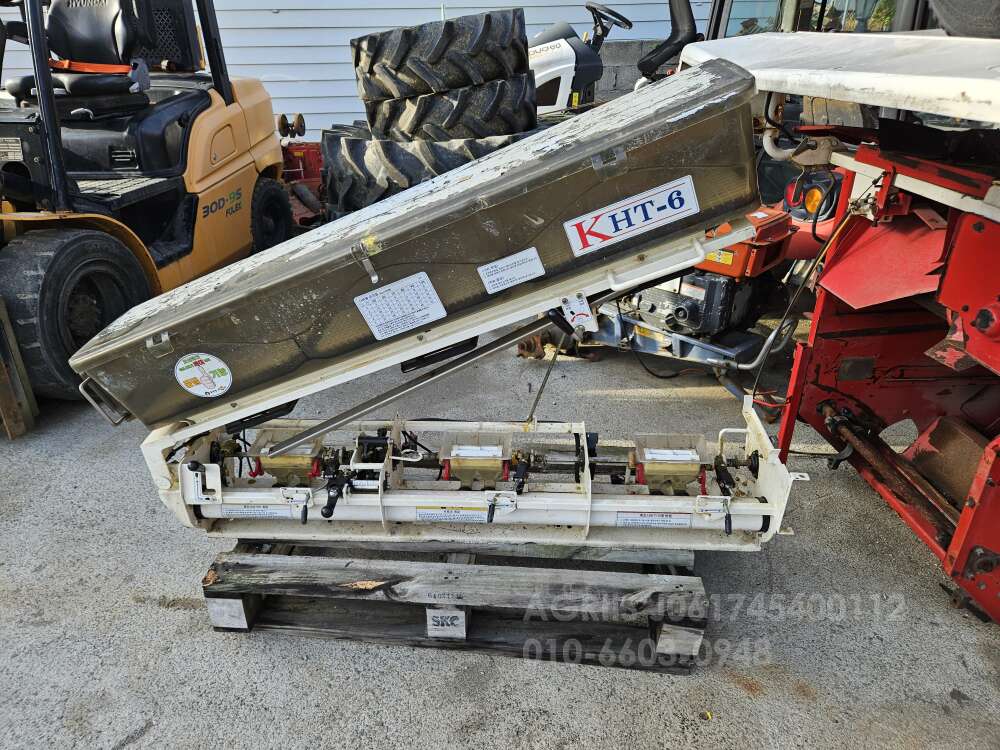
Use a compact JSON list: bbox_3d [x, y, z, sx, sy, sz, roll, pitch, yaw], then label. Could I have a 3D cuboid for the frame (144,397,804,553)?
[{"bbox_3d":[-0.065,0.259,2.044,1.903,0.232,0.503,1,28,1],"label":"frame"}]

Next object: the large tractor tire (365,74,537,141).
[{"bbox_3d":[-0.330,-1.829,4.720,1.220,0.410,1.220,-8,25,4],"label":"large tractor tire"}]

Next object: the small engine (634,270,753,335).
[{"bbox_3d":[0.848,-0.328,2.927,0.360,0.360,0.400,-22,35,-36],"label":"small engine"}]

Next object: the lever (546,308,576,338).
[{"bbox_3d":[0.162,-0.132,1.697,0.030,0.115,0.030,-38,21,19],"label":"lever"}]

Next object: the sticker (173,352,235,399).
[{"bbox_3d":[-0.779,0.001,1.745,0.145,0.145,0.003,-18,34,11],"label":"sticker"}]

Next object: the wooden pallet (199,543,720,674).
[{"bbox_3d":[-0.091,0.447,1.943,1.220,0.175,0.690,2,29,4],"label":"wooden pallet"}]

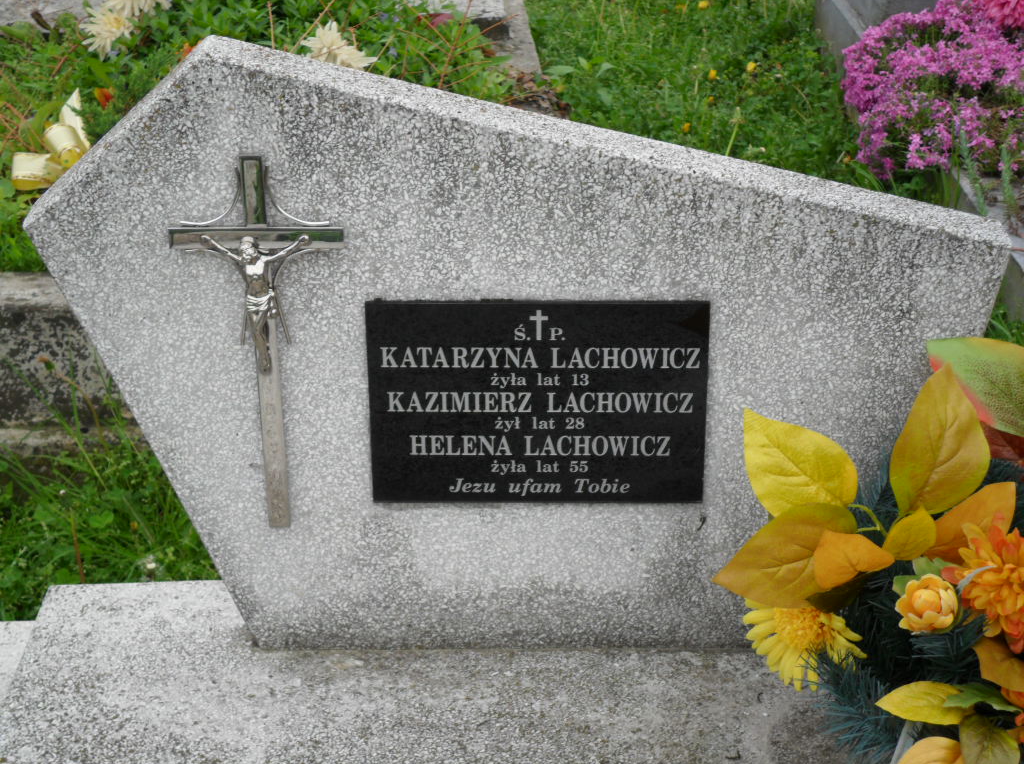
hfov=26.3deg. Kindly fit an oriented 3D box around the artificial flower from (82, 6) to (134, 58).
[{"bbox_3d":[-0.713,-0.618,3.870,0.092,0.068,0.090,0,27,0],"label":"artificial flower"}]

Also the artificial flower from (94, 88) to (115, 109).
[{"bbox_3d":[-0.652,-0.453,3.500,0.035,0.035,0.035,0,27,0],"label":"artificial flower"}]

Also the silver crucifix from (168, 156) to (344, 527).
[{"bbox_3d":[-0.219,-0.025,1.921,0.153,0.363,0.035,-1,27,1],"label":"silver crucifix"}]

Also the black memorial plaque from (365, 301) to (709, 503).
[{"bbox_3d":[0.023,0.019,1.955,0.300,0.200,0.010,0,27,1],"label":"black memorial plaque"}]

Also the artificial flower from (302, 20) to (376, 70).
[{"bbox_3d":[-0.297,-0.574,3.770,0.125,0.085,0.105,0,27,0],"label":"artificial flower"}]

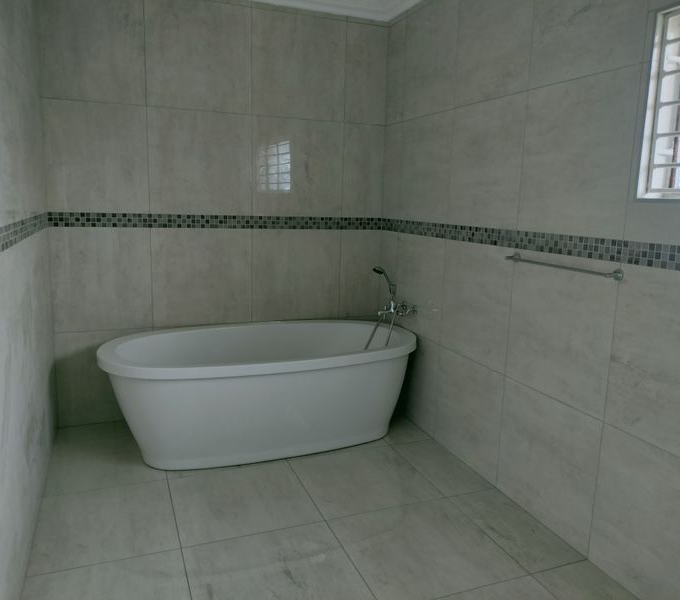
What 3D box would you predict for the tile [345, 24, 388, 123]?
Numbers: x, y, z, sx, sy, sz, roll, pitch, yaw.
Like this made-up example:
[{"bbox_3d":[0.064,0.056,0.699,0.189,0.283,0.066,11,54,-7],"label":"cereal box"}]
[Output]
[{"bbox_3d":[0.170,-1.421,3.928,0.286,0.591,0.013,-2,10,-20],"label":"tile"}]

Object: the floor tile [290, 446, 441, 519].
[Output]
[{"bbox_3d":[0.113,0.879,3.058,0.600,0.012,0.605,-2,10,-20],"label":"floor tile"}]

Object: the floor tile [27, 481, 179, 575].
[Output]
[{"bbox_3d":[-0.974,0.926,2.604,0.529,0.010,0.603,-2,10,-22],"label":"floor tile"}]

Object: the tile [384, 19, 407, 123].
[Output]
[{"bbox_3d":[0.353,-1.410,3.886,0.012,0.596,0.242,-2,10,-20],"label":"tile"}]

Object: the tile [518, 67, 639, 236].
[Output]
[{"bbox_3d":[0.900,-0.552,2.442,0.013,0.599,0.614,-2,10,-20],"label":"tile"}]

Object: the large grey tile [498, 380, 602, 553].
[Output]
[{"bbox_3d":[0.873,0.682,2.657,0.010,0.558,0.614,-2,10,-20],"label":"large grey tile"}]

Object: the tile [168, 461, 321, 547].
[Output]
[{"bbox_3d":[-0.453,0.906,2.816,0.598,0.010,0.603,-2,10,-22],"label":"tile"}]

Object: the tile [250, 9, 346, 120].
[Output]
[{"bbox_3d":[-0.242,-1.407,3.781,0.598,0.596,0.012,-2,10,-22],"label":"tile"}]

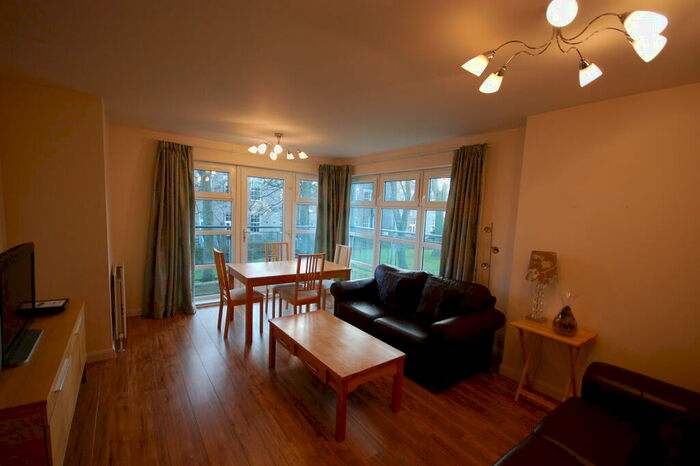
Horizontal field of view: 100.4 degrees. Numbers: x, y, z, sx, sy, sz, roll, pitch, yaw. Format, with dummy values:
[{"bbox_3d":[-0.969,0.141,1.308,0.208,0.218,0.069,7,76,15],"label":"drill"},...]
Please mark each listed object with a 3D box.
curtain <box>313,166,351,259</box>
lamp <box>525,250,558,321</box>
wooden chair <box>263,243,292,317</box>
[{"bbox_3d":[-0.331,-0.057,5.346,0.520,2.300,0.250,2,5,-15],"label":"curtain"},{"bbox_3d":[1.676,0.481,2.571,0.230,0.590,0.230,-1,7,-36],"label":"lamp"},{"bbox_3d":[-0.964,0.676,4.158,0.430,1.000,0.510,-1,6,-38],"label":"wooden chair"}]

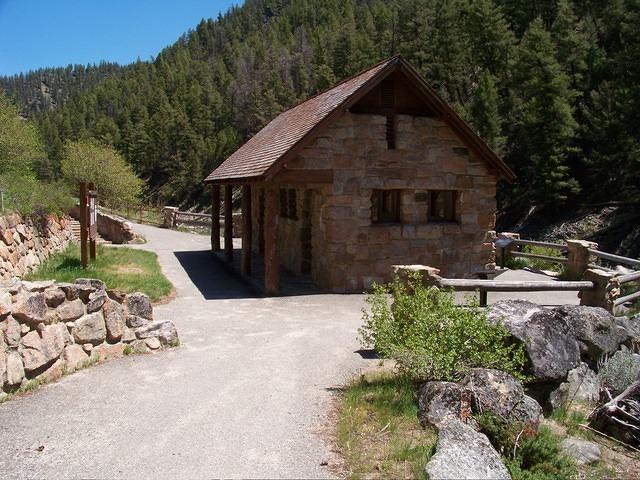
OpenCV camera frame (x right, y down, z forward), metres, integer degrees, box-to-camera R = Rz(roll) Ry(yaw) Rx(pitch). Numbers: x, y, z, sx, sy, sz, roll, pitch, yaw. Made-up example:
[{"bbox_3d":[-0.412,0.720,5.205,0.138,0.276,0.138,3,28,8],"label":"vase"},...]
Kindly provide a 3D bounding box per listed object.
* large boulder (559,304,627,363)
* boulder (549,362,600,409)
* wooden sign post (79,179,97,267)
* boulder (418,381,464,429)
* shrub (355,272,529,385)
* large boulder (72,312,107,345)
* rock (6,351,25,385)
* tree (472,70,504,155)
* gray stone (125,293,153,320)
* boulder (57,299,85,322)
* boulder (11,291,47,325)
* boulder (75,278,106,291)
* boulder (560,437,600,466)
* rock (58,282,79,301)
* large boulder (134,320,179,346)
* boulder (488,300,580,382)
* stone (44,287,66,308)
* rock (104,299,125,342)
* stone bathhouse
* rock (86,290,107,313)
[{"bbox_3d":[3.297,1.103,7.400,0.790,0.600,0.660,2,5,24],"label":"large boulder"},{"bbox_3d":[2.795,1.598,6.700,0.540,0.440,0.480,2,5,23],"label":"boulder"},{"bbox_3d":[-5.717,-0.409,15.181,0.240,2.030,1.484,-1,5,-11],"label":"wooden sign post"},{"bbox_3d":[0.935,1.260,4.700,0.360,0.320,0.360,1,5,11],"label":"boulder"},{"bbox_3d":[1.201,0.810,6.100,1.660,1.020,1.350,1,5,11],"label":"shrub"},{"bbox_3d":[-2.664,1.023,7.050,0.390,0.350,0.350,-2,5,-21],"label":"large boulder"},{"bbox_3d":[-2.920,1.223,5.850,0.200,0.340,0.250,-3,6,-27],"label":"rock"},{"bbox_3d":[11.551,-8.244,42.000,2.500,7.200,2.500,1,5,15],"label":"tree"},{"bbox_3d":[-2.172,0.796,7.300,0.320,0.320,0.270,-3,6,-30],"label":"gray stone"},{"bbox_3d":[-2.567,0.723,6.279,0.250,0.250,0.290,3,6,35],"label":"boulder"},{"bbox_3d":[-2.962,0.686,6.200,0.360,0.320,0.340,-2,6,-26],"label":"boulder"},{"bbox_3d":[-2.746,0.532,7.300,0.380,0.170,0.340,-2,5,-21],"label":"boulder"},{"bbox_3d":[1.835,1.495,4.300,0.290,0.170,0.240,2,5,23],"label":"boulder"},{"bbox_3d":[-2.835,0.578,6.850,0.250,0.200,0.240,-2,5,-23],"label":"rock"},{"bbox_3d":[-1.911,1.078,7.143,0.370,0.290,0.510,3,6,35],"label":"large boulder"},{"bbox_3d":[2.637,1.248,7.500,1.030,0.820,1.000,2,5,20],"label":"boulder"},{"bbox_3d":[-2.667,0.578,6.154,0.210,0.220,0.230,3,6,35],"label":"stone"},{"bbox_3d":[-2.243,0.876,6.662,0.210,0.480,0.220,3,6,35],"label":"rock"},{"bbox_3d":[0.158,-1.881,18.188,5.975,4.976,10.253,-2,5,-17],"label":"stone bathhouse"},{"bbox_3d":[-2.388,0.656,6.520,0.210,0.240,0.220,3,6,35],"label":"rock"}]

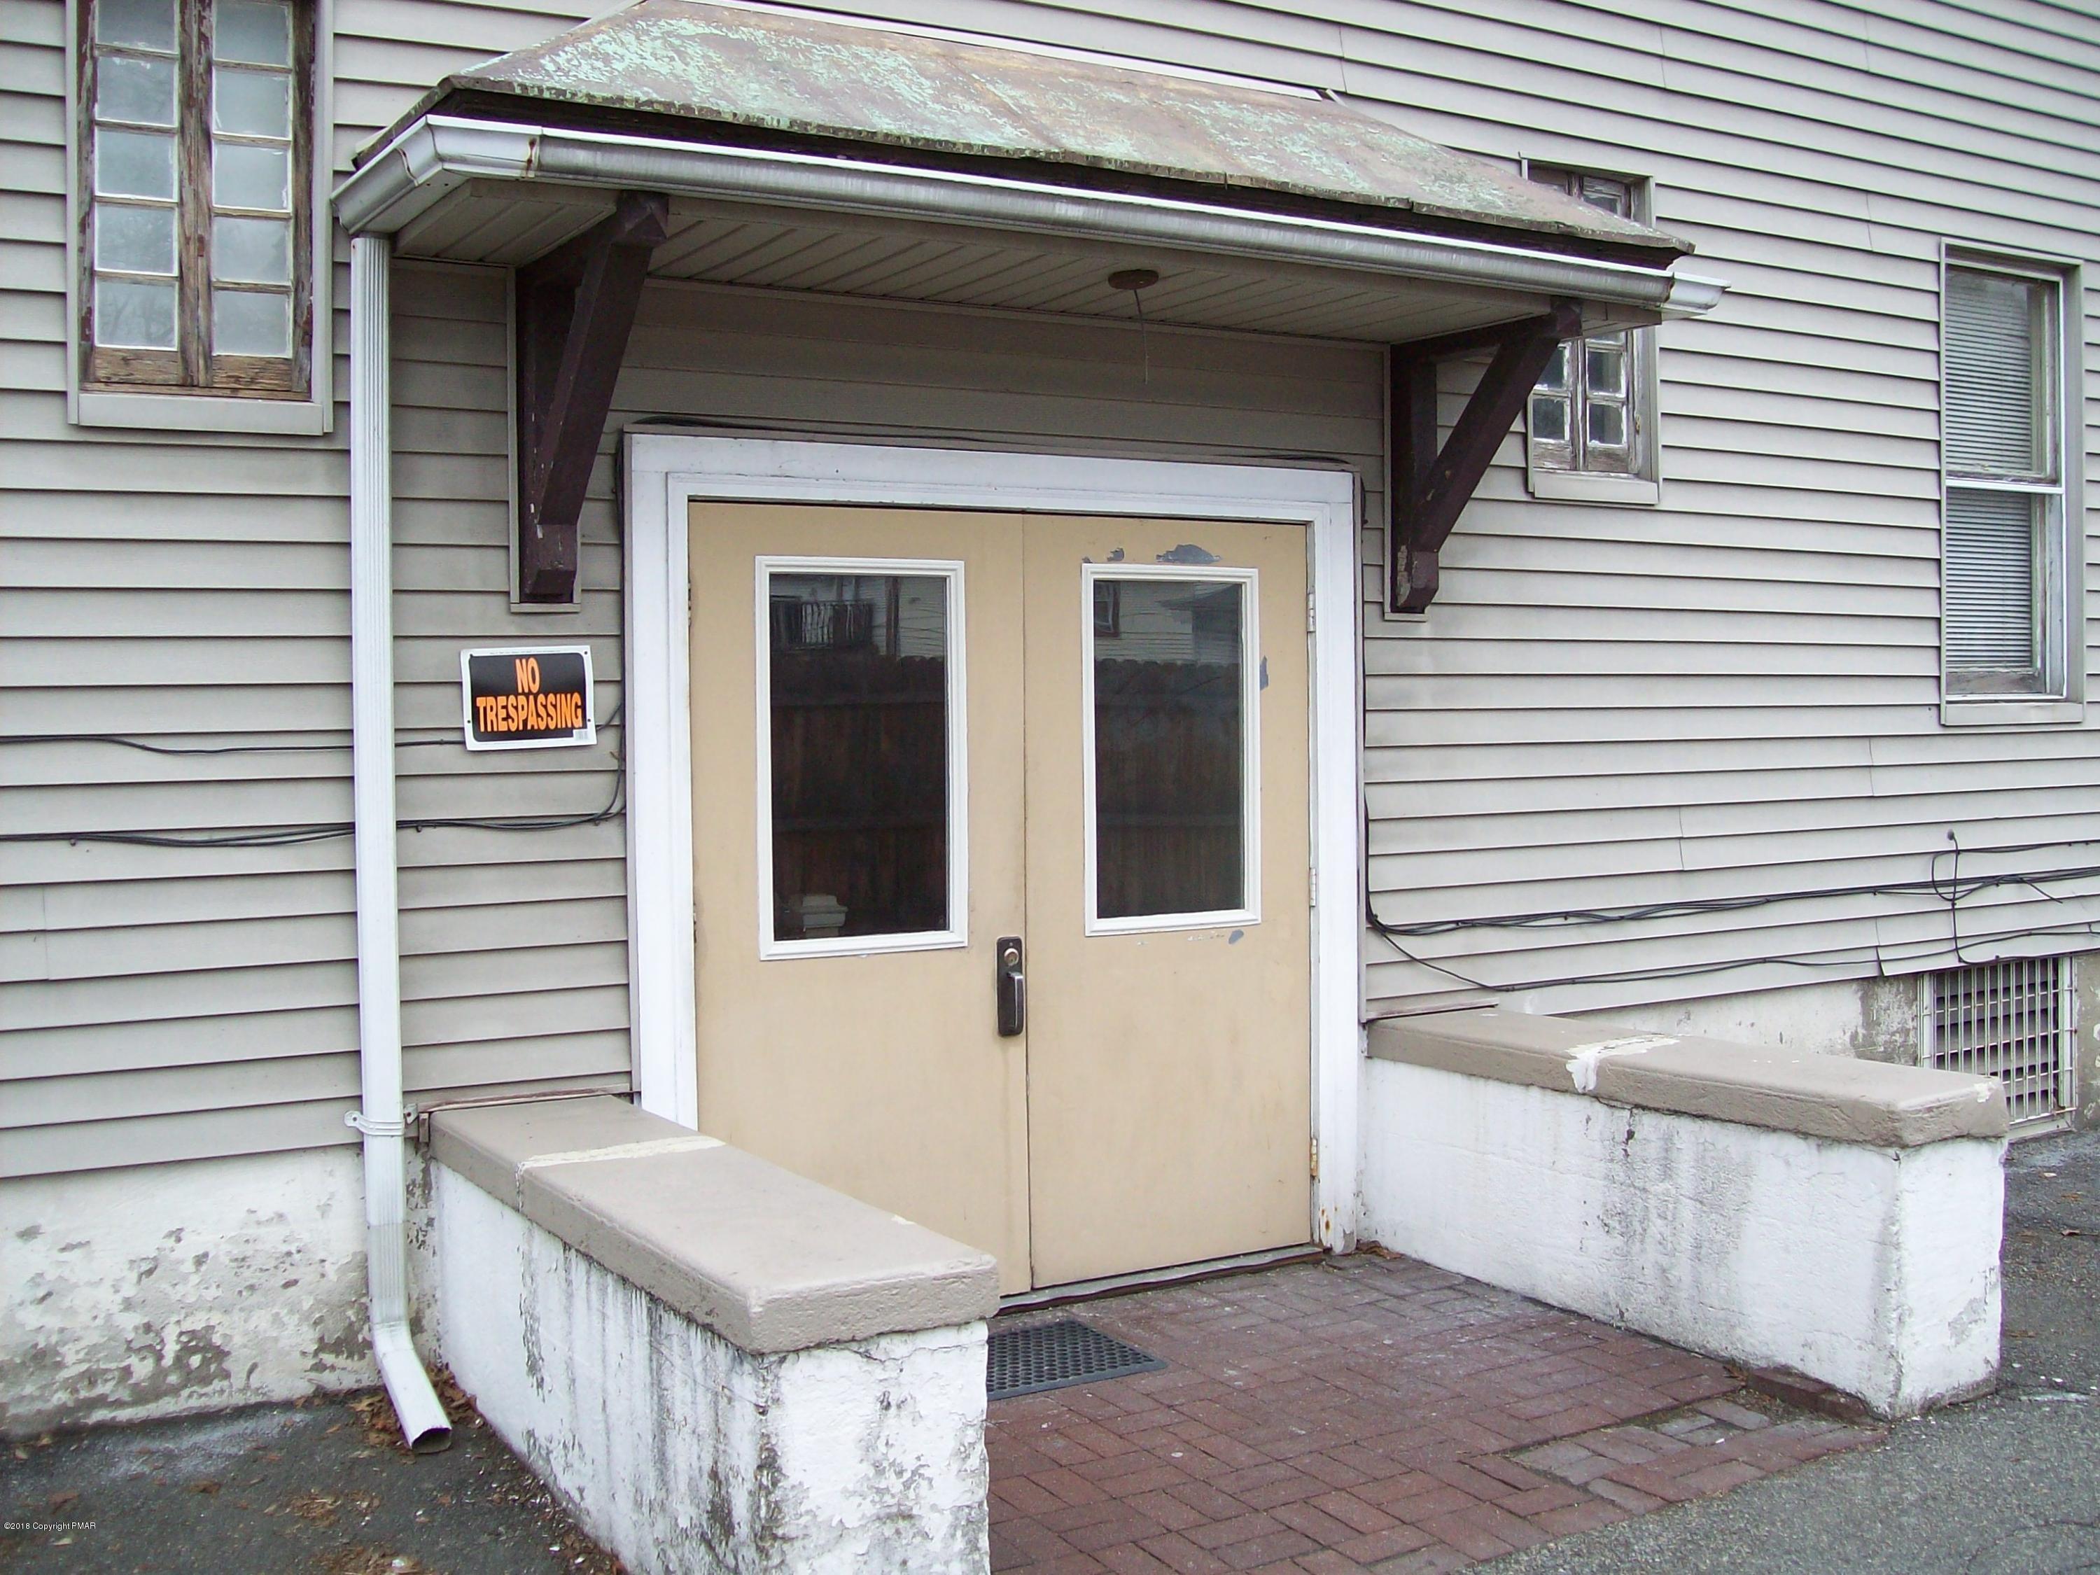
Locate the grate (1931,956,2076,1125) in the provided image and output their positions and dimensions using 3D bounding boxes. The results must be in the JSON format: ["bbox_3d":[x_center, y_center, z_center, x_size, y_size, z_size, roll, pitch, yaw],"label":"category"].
[{"bbox_3d":[3.396,0.909,7.769,0.830,0.590,0.040,-2,2,-30],"label":"grate"}]

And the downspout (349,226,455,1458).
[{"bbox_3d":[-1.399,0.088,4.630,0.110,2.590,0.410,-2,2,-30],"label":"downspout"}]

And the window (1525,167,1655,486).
[{"bbox_3d":[1.639,-1.391,6.628,0.506,0.977,0.100,-2,2,-30],"label":"window"}]

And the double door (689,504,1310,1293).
[{"bbox_3d":[-0.063,0.307,5.704,1.830,2.031,0.060,-2,2,-30],"label":"double door"}]

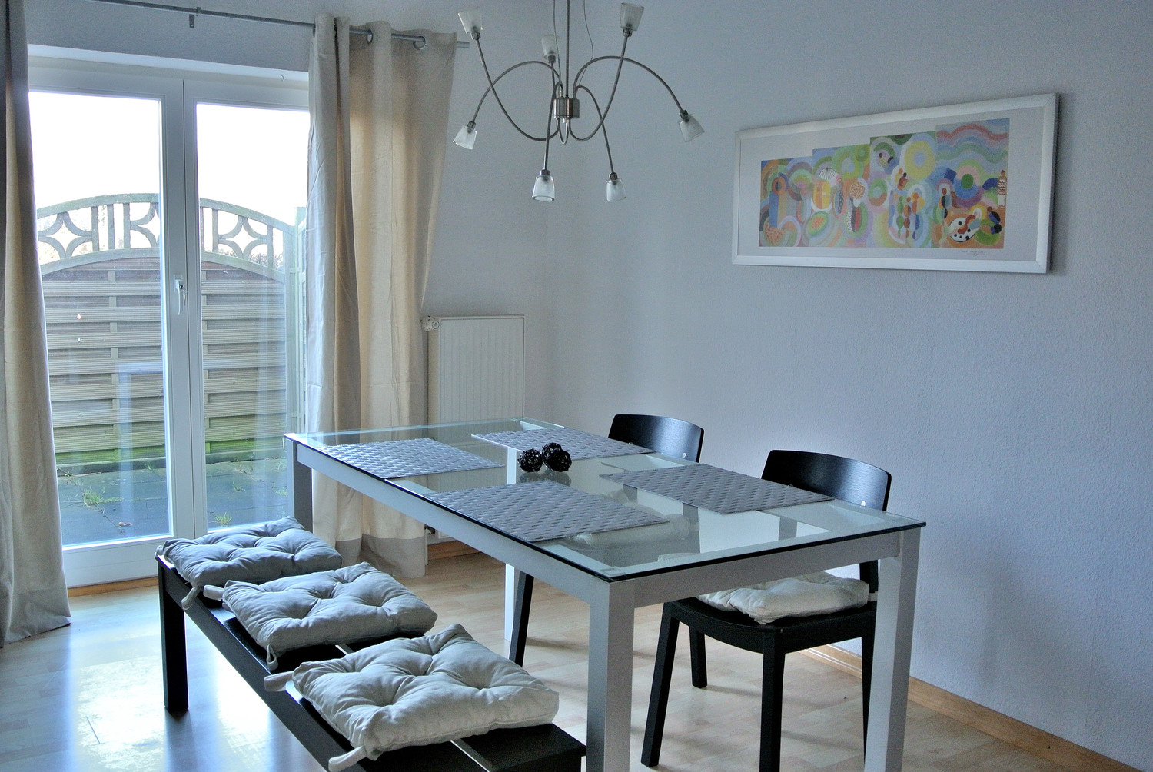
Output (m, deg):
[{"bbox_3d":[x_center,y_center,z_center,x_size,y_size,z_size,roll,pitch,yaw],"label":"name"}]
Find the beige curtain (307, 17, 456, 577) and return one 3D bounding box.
[{"bbox_3d":[-0.738,-0.300,4.246,0.560,2.135,0.175,-4,8,-33],"label":"beige curtain"}]

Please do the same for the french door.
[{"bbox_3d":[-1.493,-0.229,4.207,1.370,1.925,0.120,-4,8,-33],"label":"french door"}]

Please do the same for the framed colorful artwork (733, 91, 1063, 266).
[{"bbox_3d":[0.886,-0.579,3.266,0.030,0.450,1.198,-4,8,-33],"label":"framed colorful artwork"}]

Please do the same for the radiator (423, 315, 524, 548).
[{"bbox_3d":[-0.416,0.163,4.539,0.400,0.907,0.104,-4,8,-33],"label":"radiator"}]

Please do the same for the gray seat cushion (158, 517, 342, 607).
[{"bbox_3d":[-0.881,0.451,2.940,0.365,0.075,0.390,-4,8,-33],"label":"gray seat cushion"}]

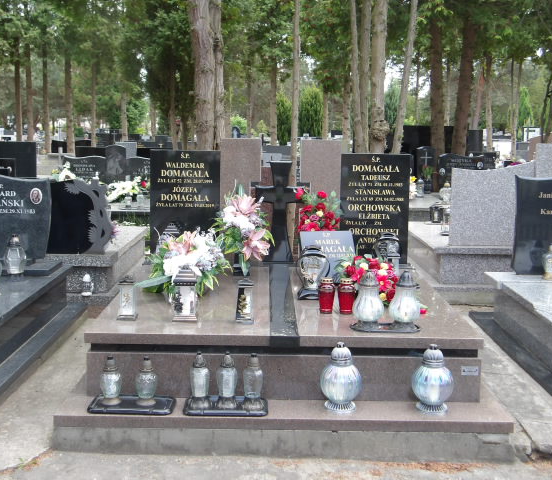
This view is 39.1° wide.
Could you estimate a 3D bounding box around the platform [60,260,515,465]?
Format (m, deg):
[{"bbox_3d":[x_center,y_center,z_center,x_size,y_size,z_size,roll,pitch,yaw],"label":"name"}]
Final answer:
[{"bbox_3d":[0.029,0.575,4.525,2.080,0.505,2.090,1,9,-1],"label":"platform"}]

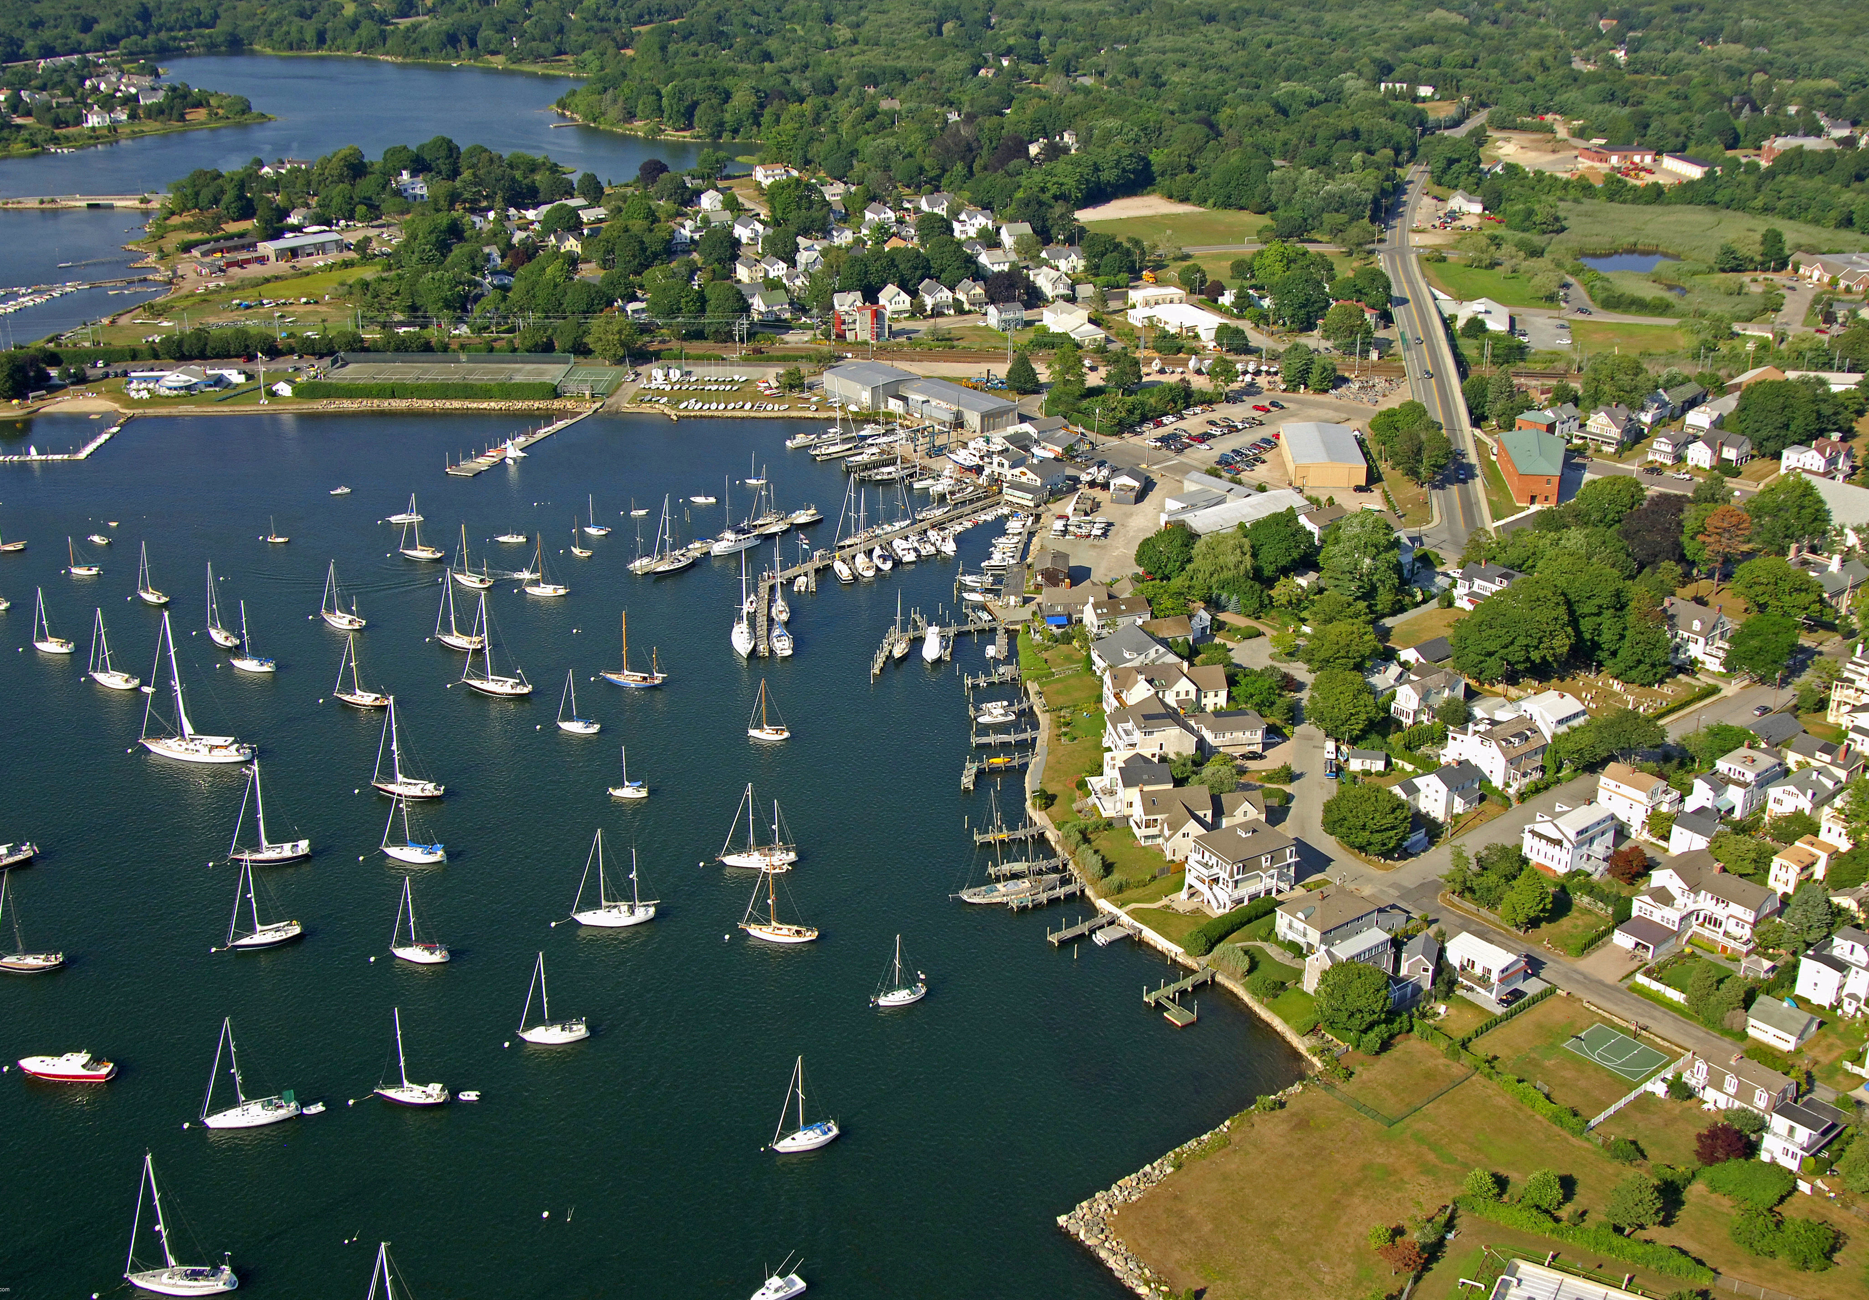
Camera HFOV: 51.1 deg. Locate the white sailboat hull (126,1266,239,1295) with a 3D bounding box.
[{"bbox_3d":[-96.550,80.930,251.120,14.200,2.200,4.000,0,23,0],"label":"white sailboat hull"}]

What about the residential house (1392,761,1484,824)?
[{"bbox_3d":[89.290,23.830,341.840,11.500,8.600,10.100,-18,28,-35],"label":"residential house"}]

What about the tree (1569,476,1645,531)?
[{"bbox_3d":[159.840,-34.350,464.300,17.230,13.990,17.230,0,23,0],"label":"tree"}]

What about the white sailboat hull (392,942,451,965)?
[{"bbox_3d":[-79.210,46.860,301.200,9.400,1.800,3.000,3,23,8],"label":"white sailboat hull"}]

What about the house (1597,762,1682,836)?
[{"bbox_3d":[120.507,25.117,334.800,8.600,10.300,10.400,-18,29,-37],"label":"house"}]

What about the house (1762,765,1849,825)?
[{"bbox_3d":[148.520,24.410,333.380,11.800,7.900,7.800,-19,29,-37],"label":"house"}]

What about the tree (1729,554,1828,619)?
[{"bbox_3d":[177.230,-12.520,411.300,18.410,14.510,18.410,0,23,0],"label":"tree"}]

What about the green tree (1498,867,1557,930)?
[{"bbox_3d":[96.680,40.930,319.830,8.900,11.600,8.900,0,23,0],"label":"green tree"}]

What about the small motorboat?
[{"bbox_3d":[-121.110,57.970,272.920,13.300,2.800,3.500,1,22,3],"label":"small motorboat"}]

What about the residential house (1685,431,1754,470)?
[{"bbox_3d":[212.541,-54.297,528.833,12.400,7.800,15.200,15,27,32],"label":"residential house"}]

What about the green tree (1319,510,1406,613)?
[{"bbox_3d":[95.239,-19.934,435.610,18.000,18.500,18.000,0,23,0],"label":"green tree"}]

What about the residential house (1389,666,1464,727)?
[{"bbox_3d":[96.030,8.280,378.720,16.000,7.400,7.700,-17,28,-34],"label":"residential house"}]

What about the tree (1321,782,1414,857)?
[{"bbox_3d":[71.030,28.070,321.130,14.980,11.910,14.980,0,23,0],"label":"tree"}]

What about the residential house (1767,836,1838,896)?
[{"bbox_3d":[138.420,33.740,312.320,12.000,5.800,5.000,-19,29,-37],"label":"residential house"}]

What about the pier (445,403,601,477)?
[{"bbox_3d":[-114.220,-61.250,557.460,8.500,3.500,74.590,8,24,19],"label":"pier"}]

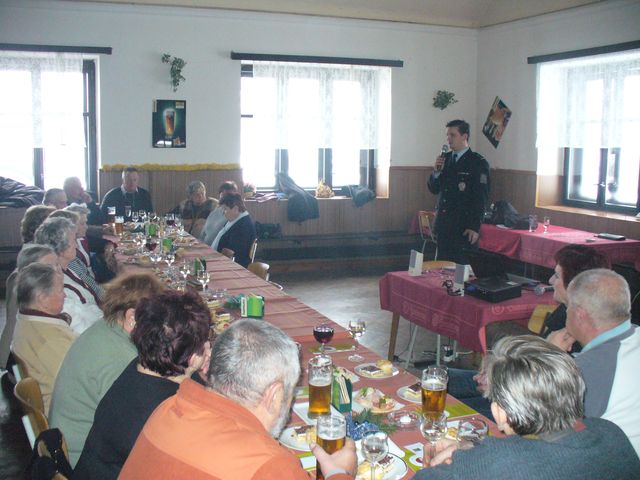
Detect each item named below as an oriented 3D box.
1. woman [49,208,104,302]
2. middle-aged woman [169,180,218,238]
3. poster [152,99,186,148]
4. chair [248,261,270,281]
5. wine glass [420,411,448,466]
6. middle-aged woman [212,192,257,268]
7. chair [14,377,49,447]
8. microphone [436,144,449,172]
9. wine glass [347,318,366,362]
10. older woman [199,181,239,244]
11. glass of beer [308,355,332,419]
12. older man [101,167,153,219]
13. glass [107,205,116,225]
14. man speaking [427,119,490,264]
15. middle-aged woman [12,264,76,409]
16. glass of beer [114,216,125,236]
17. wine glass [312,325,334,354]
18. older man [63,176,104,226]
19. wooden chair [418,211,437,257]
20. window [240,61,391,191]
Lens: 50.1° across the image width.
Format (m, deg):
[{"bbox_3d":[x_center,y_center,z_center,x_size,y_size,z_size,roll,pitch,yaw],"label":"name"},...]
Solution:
[{"bbox_3d":[-1.604,0.381,4.729,0.780,1.200,0.500,-2,9,-17],"label":"woman"},{"bbox_3d":[-1.249,-0.023,7.113,0.520,1.180,0.720,-3,10,-21],"label":"middle-aged woman"},{"bbox_3d":[-1.782,-1.379,8.098,0.395,0.560,0.020,-3,10,-21],"label":"poster"},{"bbox_3d":[-0.612,0.564,4.843,0.500,0.810,0.430,-5,10,-34],"label":"chair"},{"bbox_3d":[0.319,0.577,1.928,0.077,0.166,0.077,0,8,0],"label":"wine glass"},{"bbox_3d":[-0.880,0.213,5.669,0.700,1.180,0.500,-3,9,-21],"label":"middle-aged woman"},{"bbox_3d":[-0.754,0.890,2.445,0.500,0.800,0.420,-6,11,-36],"label":"chair"},{"bbox_3d":[0.960,-0.639,5.360,0.050,0.250,0.050,21,-6,-39],"label":"microphone"},{"bbox_3d":[0.160,0.424,2.936,0.077,0.170,0.077,0,8,0],"label":"wine glass"},{"bbox_3d":[-0.932,0.057,6.737,0.780,1.250,0.500,-5,10,-31],"label":"older woman"},{"bbox_3d":[0.001,0.483,2.221,0.080,0.185,0.080,1,9,0],"label":"glass of beer"},{"bbox_3d":[-2.020,-0.101,7.406,0.580,1.350,0.780,-3,9,-20],"label":"older man"},{"bbox_3d":[-2.093,-0.240,6.866,0.080,0.170,0.080,-3,10,-21],"label":"glass"},{"bbox_3d":[1.126,-0.082,5.622,0.400,1.800,0.560,-7,11,-38],"label":"man speaking"},{"bbox_3d":[-0.915,0.647,2.843,0.720,1.160,0.500,-5,10,-33],"label":"middle-aged woman"},{"bbox_3d":[-1.844,-0.133,6.274,0.080,0.175,0.080,-3,9,-21],"label":"glass of beer"},{"bbox_3d":[0.011,0.422,2.749,0.082,0.150,0.082,1,9,0],"label":"wine glass"},{"bbox_3d":[-2.259,0.075,6.379,0.780,1.300,0.540,0,8,-3],"label":"older man"},{"bbox_3d":[1.394,0.061,7.952,0.480,0.800,0.420,-3,10,-21],"label":"wooden chair"},{"bbox_3d":[-0.040,-1.423,9.023,2.120,1.720,0.220,-3,9,-22],"label":"window"}]

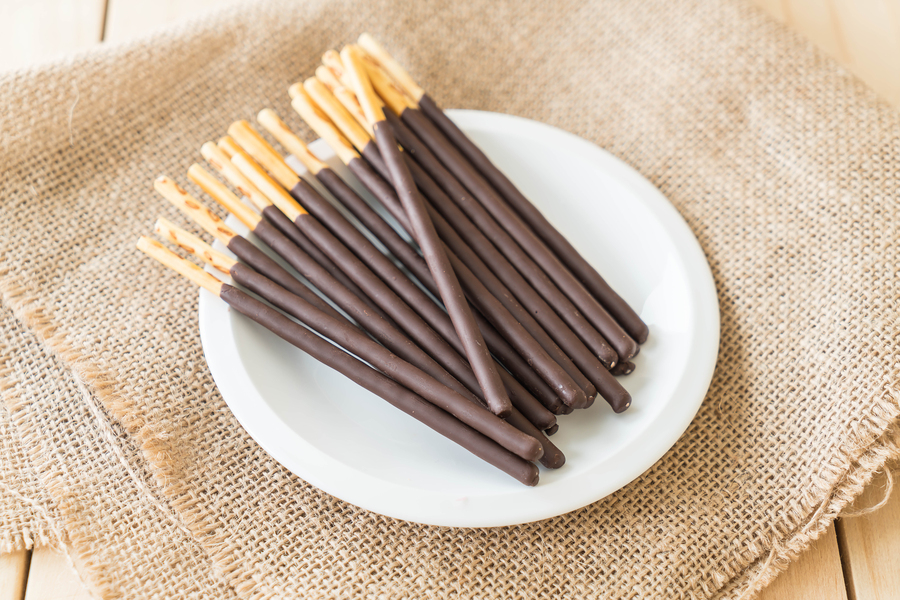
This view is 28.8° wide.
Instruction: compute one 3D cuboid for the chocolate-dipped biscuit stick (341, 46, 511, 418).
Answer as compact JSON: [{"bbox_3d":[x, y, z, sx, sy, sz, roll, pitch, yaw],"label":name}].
[{"bbox_3d":[-0.009,-0.024,0.529,0.006,0.006,0.139,-15,61,-14],"label":"chocolate-dipped biscuit stick"}]

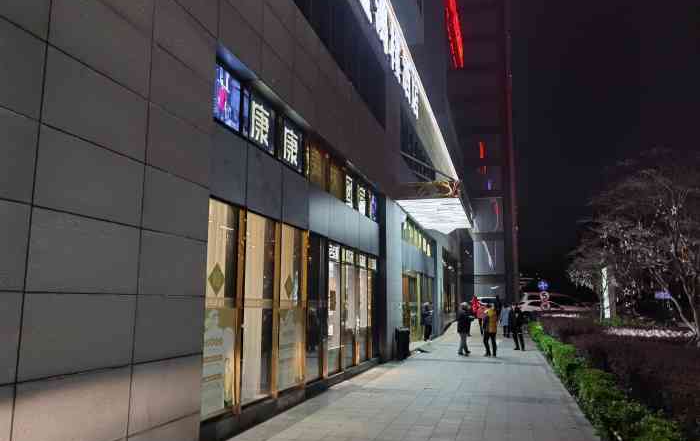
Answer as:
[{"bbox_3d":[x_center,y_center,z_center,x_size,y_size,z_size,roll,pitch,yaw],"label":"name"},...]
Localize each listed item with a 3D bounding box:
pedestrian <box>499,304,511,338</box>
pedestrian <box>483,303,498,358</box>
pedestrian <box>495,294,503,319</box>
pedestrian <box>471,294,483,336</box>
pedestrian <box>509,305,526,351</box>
[{"bbox_3d":[7.166,4.669,25.438,0.520,1.650,0.360,-2,-9,16],"label":"pedestrian"},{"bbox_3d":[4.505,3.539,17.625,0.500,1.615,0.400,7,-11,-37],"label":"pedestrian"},{"bbox_3d":[10.609,6.146,39.126,0.520,1.628,0.380,-2,-9,16],"label":"pedestrian"},{"bbox_3d":[6.465,4.984,28.019,0.550,1.750,0.420,-2,-9,16],"label":"pedestrian"},{"bbox_3d":[6.045,3.873,19.824,0.550,1.605,0.420,-3,-9,20],"label":"pedestrian"}]

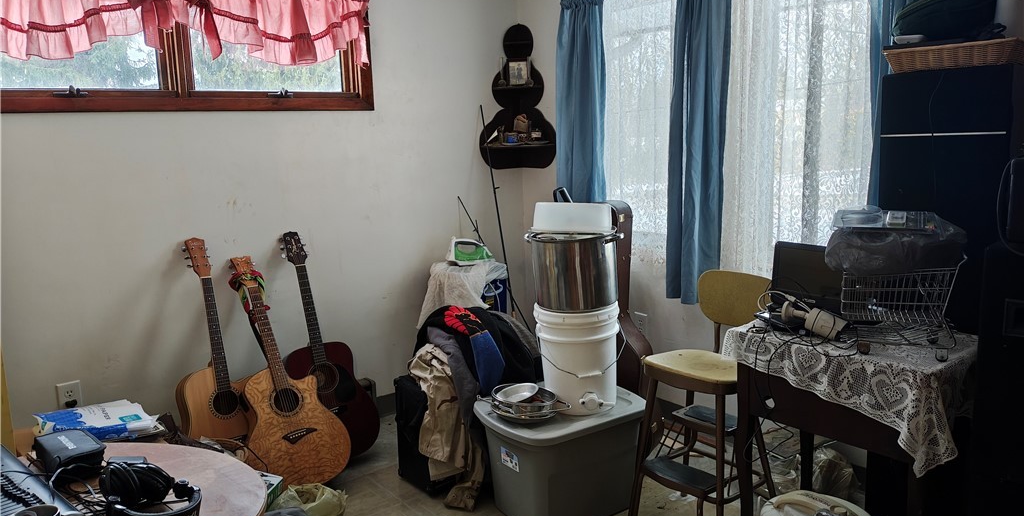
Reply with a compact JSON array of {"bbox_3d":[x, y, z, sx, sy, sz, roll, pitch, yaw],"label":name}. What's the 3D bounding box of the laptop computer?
[{"bbox_3d":[1.041,0.103,2.530,0.360,0.250,0.270,8,14,39],"label":"laptop computer"}]

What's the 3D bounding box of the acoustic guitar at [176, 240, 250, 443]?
[{"bbox_3d":[-1.212,0.413,3.008,0.400,1.010,0.130,-7,-6,-42],"label":"acoustic guitar"}]

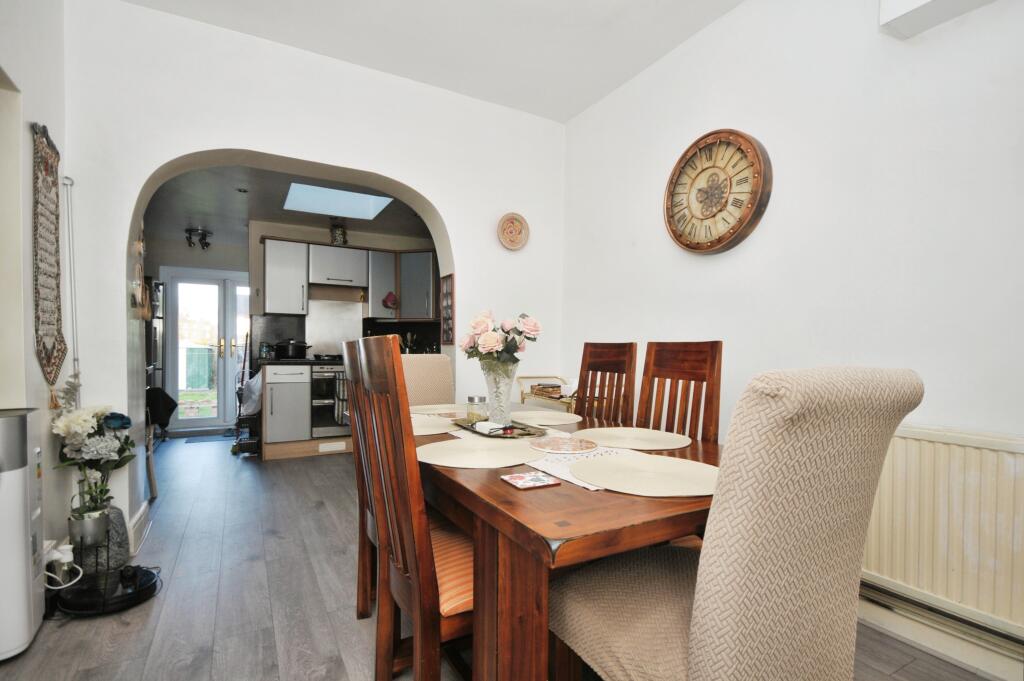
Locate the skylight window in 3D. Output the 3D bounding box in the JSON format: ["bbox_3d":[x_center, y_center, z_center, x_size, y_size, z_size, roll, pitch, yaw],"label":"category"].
[{"bbox_3d":[-1.615,-1.289,4.459,0.830,0.080,0.830,1,-1,-29],"label":"skylight window"}]

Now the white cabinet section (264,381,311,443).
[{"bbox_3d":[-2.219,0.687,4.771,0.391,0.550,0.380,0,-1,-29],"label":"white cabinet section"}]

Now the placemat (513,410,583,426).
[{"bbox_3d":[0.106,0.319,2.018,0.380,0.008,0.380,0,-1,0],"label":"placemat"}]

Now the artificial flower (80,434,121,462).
[{"bbox_3d":[-1.729,0.450,2.030,0.145,0.105,0.135,1,-1,-35],"label":"artificial flower"}]

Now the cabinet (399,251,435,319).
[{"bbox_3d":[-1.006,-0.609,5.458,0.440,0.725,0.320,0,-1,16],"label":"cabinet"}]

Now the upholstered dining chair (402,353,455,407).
[{"bbox_3d":[-0.480,0.585,2.658,0.460,1.020,0.620,1,-1,-29],"label":"upholstered dining chair"}]

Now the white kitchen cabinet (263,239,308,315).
[{"bbox_3d":[-2.340,-0.624,4.993,0.400,0.720,0.310,1,-1,-29],"label":"white kitchen cabinet"}]

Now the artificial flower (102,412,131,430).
[{"bbox_3d":[-1.674,0.344,2.050,0.100,0.075,0.095,1,-1,-35],"label":"artificial flower"}]

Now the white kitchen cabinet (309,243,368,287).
[{"bbox_3d":[-1.886,-0.777,5.207,0.600,0.405,0.320,0,-1,-29],"label":"white kitchen cabinet"}]

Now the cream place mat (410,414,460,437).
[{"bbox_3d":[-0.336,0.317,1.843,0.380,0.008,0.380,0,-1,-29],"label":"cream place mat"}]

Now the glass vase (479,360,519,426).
[{"bbox_3d":[-0.045,0.197,1.815,0.150,0.245,0.150,0,-1,0],"label":"glass vase"}]

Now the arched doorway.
[{"bbox_3d":[-1.236,0.017,2.993,1.775,2.158,0.280,1,-1,-29],"label":"arched doorway"}]

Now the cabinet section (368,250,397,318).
[{"bbox_3d":[-1.491,-0.613,5.447,0.302,0.730,0.280,0,-1,-29],"label":"cabinet section"}]

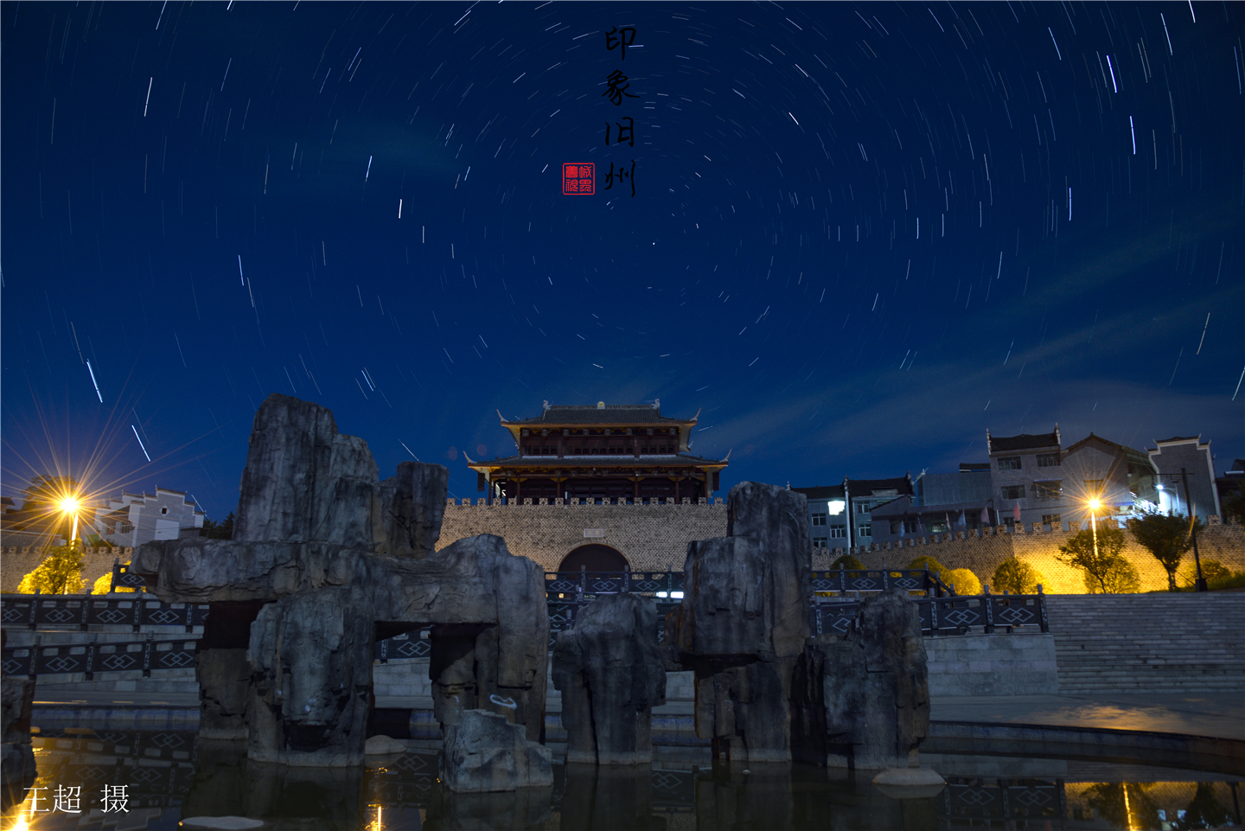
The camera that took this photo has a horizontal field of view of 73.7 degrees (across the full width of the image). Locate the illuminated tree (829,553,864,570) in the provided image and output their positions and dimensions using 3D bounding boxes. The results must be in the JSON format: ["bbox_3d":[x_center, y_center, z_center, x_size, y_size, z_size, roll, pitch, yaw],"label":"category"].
[{"bbox_3d":[14.920,11.061,54.977,2.900,3.600,2.800,0,-14,0],"label":"illuminated tree"}]

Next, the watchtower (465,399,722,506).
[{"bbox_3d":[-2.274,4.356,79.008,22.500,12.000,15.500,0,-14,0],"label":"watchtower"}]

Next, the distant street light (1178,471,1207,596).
[{"bbox_3d":[24.653,5.004,35.871,0.700,5.600,0.600,0,-14,0],"label":"distant street light"}]

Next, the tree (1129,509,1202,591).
[{"bbox_3d":[25.882,6.432,39.623,3.300,4.200,3.200,0,-14,0],"label":"tree"}]

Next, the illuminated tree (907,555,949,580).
[{"bbox_3d":[19.537,10.655,53.005,2.900,3.400,2.800,0,-14,0],"label":"illuminated tree"}]

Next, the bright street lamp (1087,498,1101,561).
[{"bbox_3d":[27.429,7.792,48.058,0.600,6.200,0.600,0,-14,0],"label":"bright street lamp"}]

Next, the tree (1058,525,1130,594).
[{"bbox_3d":[24.432,7.723,42.905,3.500,3.900,3.400,0,-14,0],"label":"tree"}]

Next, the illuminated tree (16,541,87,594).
[{"bbox_3d":[-33.141,9.149,48.184,3.800,3.700,3.600,0,-14,0],"label":"illuminated tree"}]

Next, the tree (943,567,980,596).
[{"bbox_3d":[20.654,10.479,50.461,2.400,2.500,2.300,0,-14,0],"label":"tree"}]

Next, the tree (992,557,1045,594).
[{"bbox_3d":[22.994,9.670,48.082,2.800,2.800,2.700,0,-14,0],"label":"tree"}]

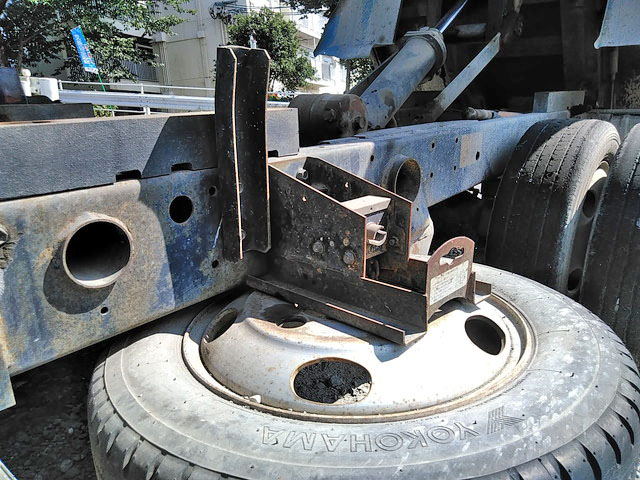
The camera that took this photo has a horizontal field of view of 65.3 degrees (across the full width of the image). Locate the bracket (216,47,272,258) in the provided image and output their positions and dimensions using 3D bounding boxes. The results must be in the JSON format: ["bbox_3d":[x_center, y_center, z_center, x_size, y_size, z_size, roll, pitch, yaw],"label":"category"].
[{"bbox_3d":[-0.096,-0.104,0.647,0.034,0.271,0.057,15,22,36],"label":"bracket"}]

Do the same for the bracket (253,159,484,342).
[{"bbox_3d":[0.065,-0.010,0.697,0.278,0.169,0.203,15,22,36],"label":"bracket"}]

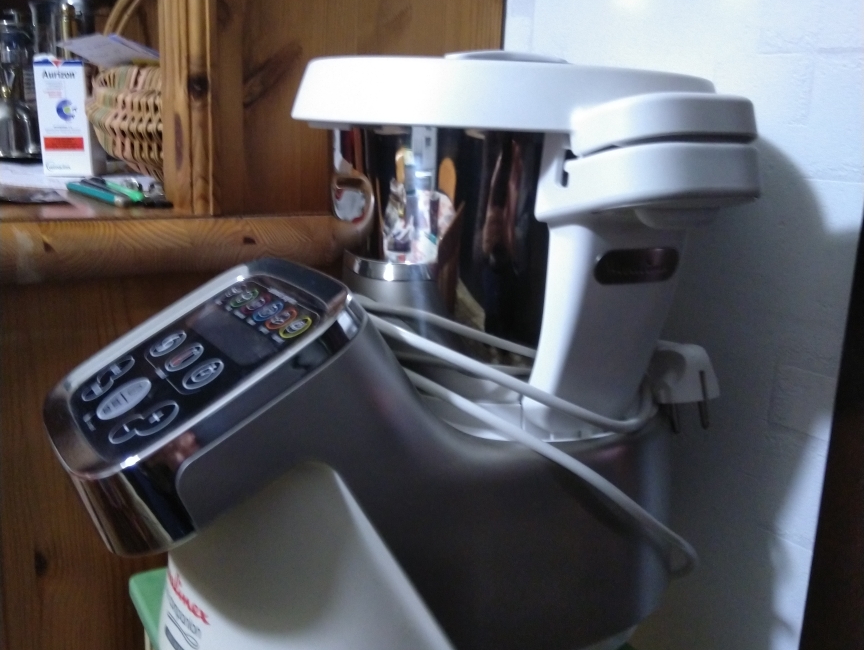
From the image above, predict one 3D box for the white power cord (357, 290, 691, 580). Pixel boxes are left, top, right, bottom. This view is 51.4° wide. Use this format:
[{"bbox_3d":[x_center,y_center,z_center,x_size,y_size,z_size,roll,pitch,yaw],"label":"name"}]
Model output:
[{"bbox_3d":[0.049,0.063,0.559,0.190,0.145,0.172,-5,15,-29],"label":"white power cord"}]

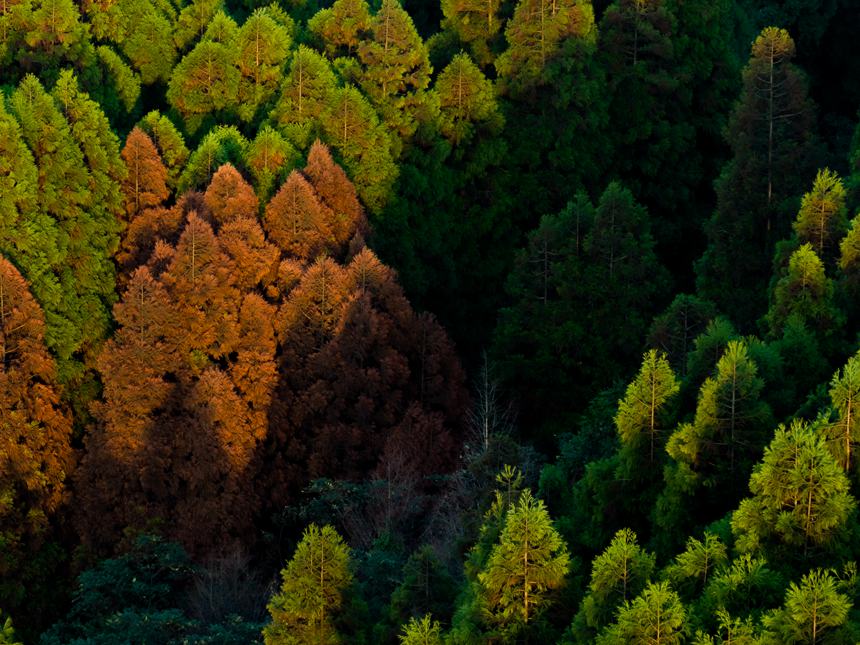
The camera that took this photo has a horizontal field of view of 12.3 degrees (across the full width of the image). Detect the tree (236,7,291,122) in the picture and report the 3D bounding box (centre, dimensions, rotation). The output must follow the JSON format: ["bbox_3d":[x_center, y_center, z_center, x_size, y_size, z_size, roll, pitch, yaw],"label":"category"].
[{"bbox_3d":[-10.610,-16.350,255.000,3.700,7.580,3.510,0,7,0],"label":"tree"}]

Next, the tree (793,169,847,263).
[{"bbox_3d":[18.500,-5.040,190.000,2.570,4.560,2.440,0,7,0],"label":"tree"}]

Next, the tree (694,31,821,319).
[{"bbox_3d":[18.420,-8.160,225.000,6.860,16.990,6.520,0,7,0],"label":"tree"}]

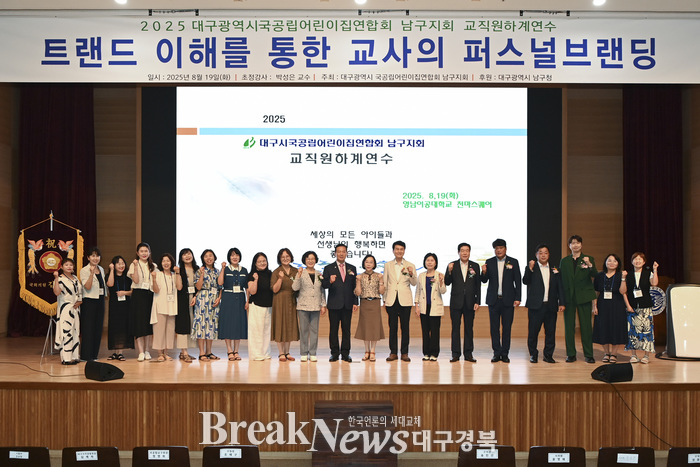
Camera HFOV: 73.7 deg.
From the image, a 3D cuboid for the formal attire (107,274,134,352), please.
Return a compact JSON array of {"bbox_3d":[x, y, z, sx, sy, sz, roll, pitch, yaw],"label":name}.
[{"bbox_3d":[-3.383,1.146,6.880,0.410,1.137,0.330,0,0,-12],"label":"formal attire"}]

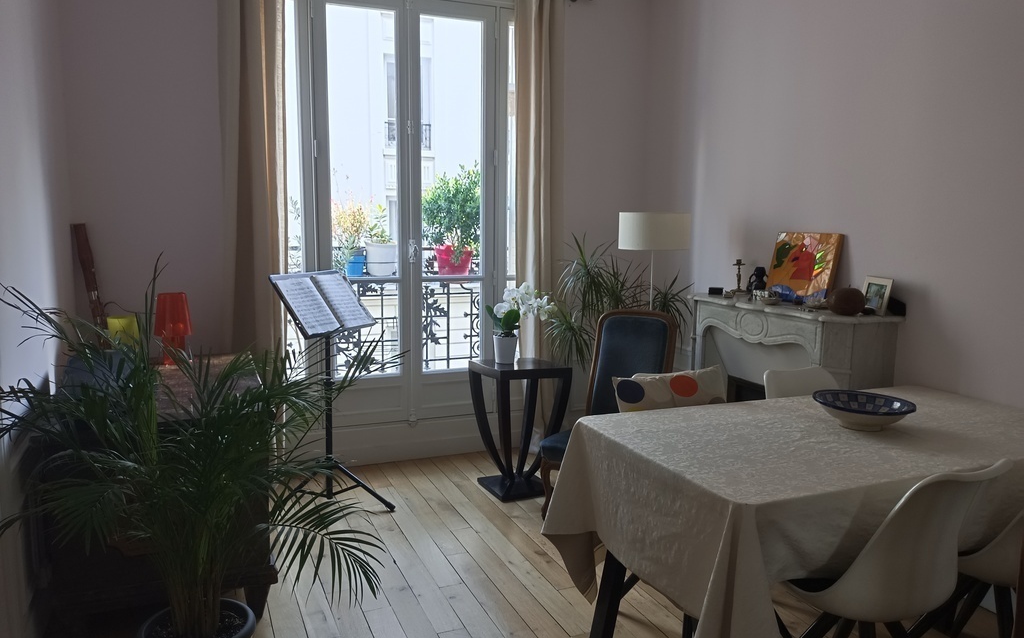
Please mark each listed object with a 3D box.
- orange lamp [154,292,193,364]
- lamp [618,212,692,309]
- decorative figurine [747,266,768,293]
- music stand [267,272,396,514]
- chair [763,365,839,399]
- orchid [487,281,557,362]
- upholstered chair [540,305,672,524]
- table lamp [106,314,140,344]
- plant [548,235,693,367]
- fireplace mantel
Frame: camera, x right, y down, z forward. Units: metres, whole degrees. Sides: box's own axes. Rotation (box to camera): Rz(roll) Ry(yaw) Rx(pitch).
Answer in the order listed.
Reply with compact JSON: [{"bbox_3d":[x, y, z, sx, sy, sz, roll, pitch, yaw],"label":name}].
[{"bbox_3d":[-1.504,0.040,3.258,0.168,0.319,0.168,-3,9,-23],"label":"orange lamp"},{"bbox_3d":[0.792,0.132,4.217,0.410,1.470,0.410,-3,9,-23],"label":"lamp"},{"bbox_3d":[1.237,-0.186,3.726,0.130,0.160,0.090,6,10,35],"label":"decorative figurine"},{"bbox_3d":[-0.849,0.357,3.639,0.500,1.160,0.550,5,9,27],"label":"music stand"},{"bbox_3d":[1.191,0.659,2.812,0.480,0.830,0.540,-1,8,-13],"label":"chair"},{"bbox_3d":[0.049,0.012,3.891,0.376,0.410,0.220,0,8,0],"label":"orchid"},{"bbox_3d":[0.491,0.486,3.543,0.490,0.955,0.580,6,10,35],"label":"upholstered chair"},{"bbox_3d":[-1.578,0.108,3.026,0.165,0.253,0.165,-3,9,-23],"label":"table lamp"},{"bbox_3d":[0.606,0.189,4.254,0.900,1.345,0.800,0,8,0],"label":"plant"},{"bbox_3d":[1.274,0.452,3.516,0.375,1.043,0.990,-3,9,-23],"label":"fireplace mantel"}]

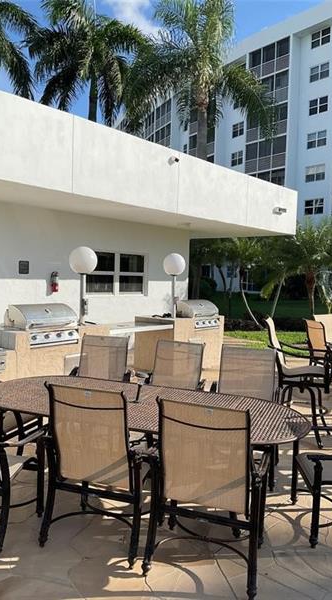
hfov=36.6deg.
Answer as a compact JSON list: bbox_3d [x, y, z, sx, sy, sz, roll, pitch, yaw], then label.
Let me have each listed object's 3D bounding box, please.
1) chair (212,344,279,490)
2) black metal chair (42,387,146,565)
[{"bbox_3d":[0.659,0.965,4.335,0.610,0.990,0.670,2,3,20],"label":"chair"},{"bbox_3d":[-0.362,0.989,3.156,0.610,0.990,0.660,3,3,21],"label":"black metal chair"}]

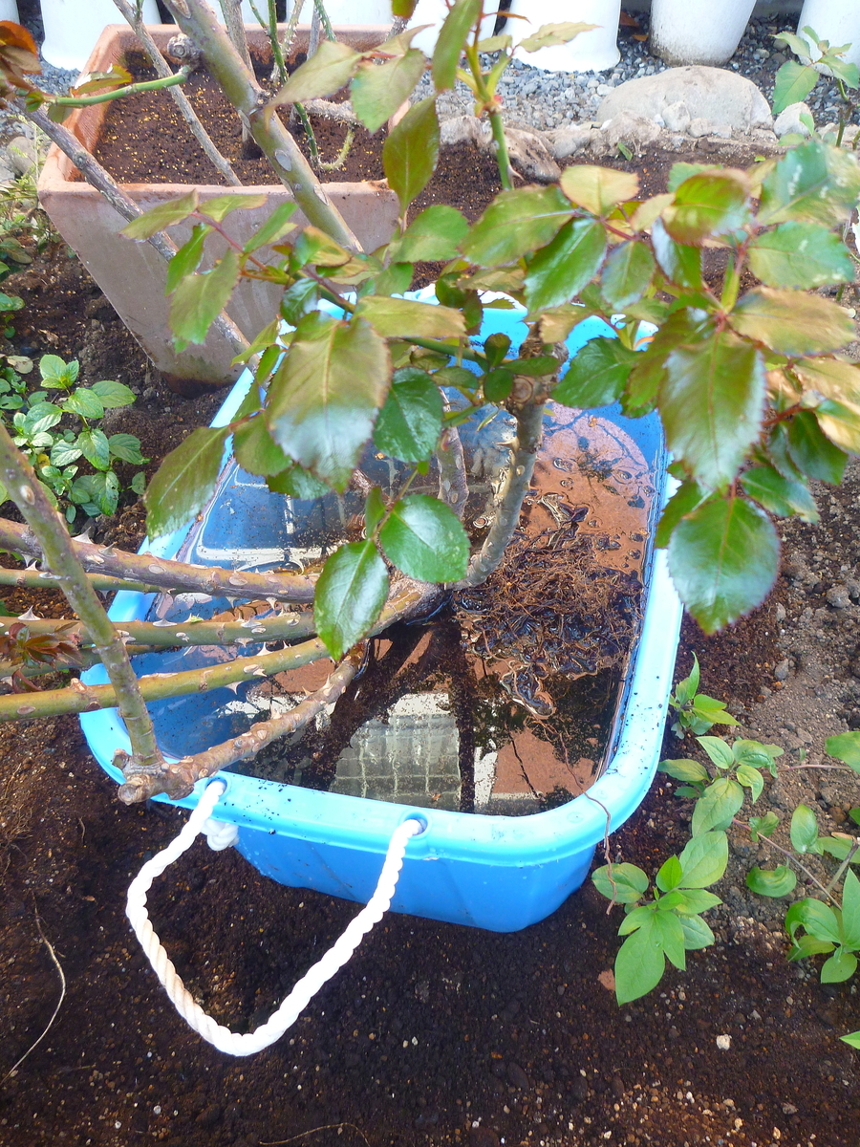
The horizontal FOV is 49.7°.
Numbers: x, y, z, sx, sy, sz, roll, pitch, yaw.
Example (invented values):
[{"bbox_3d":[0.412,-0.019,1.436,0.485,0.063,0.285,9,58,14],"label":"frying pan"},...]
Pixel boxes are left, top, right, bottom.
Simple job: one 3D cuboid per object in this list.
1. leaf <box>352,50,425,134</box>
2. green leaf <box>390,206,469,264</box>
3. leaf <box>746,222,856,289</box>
[{"bbox_3d":[-0.024,-0.280,0.540,0.034,0.048,0.012,28,13,-9],"label":"leaf"},{"bbox_3d":[0.000,-0.203,0.560,0.050,0.014,0.040,-16,78,-9],"label":"green leaf"},{"bbox_3d":[0.208,-0.178,0.520,0.054,0.011,0.036,12,89,15],"label":"leaf"}]

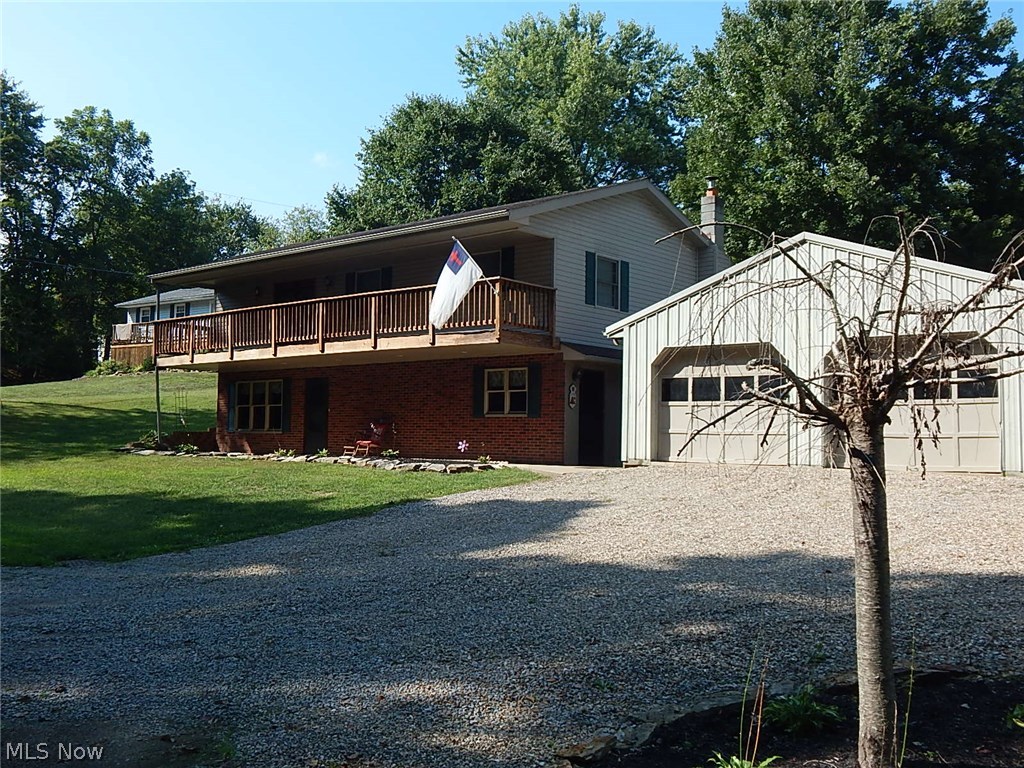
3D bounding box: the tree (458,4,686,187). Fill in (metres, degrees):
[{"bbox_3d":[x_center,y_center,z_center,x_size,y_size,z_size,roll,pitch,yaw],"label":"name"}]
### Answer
[{"bbox_3d":[2.837,-8.720,47.438,10.650,18.690,10.700,0,-3,0],"label":"tree"}]

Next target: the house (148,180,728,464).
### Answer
[{"bbox_3d":[-1.954,-1.352,26.174,13.043,6.547,9.084,-2,-3,41],"label":"house"}]

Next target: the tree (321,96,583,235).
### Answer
[{"bbox_3d":[-2.427,-5.548,40.288,10.180,12.270,10.000,0,-3,0],"label":"tree"}]

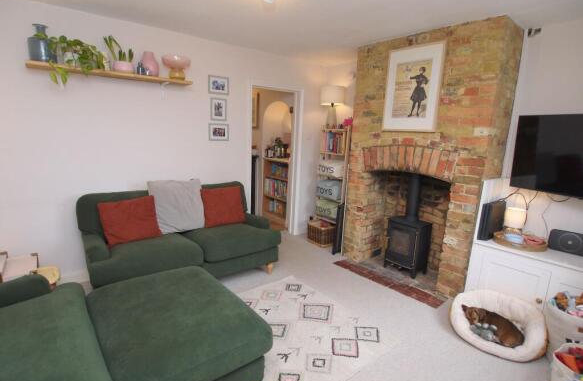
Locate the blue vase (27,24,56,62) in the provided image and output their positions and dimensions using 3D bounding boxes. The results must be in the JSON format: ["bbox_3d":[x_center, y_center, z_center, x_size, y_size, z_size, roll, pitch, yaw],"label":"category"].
[{"bbox_3d":[-1.799,-1.044,2.191,0.163,0.253,0.163,-7,14,-40],"label":"blue vase"}]

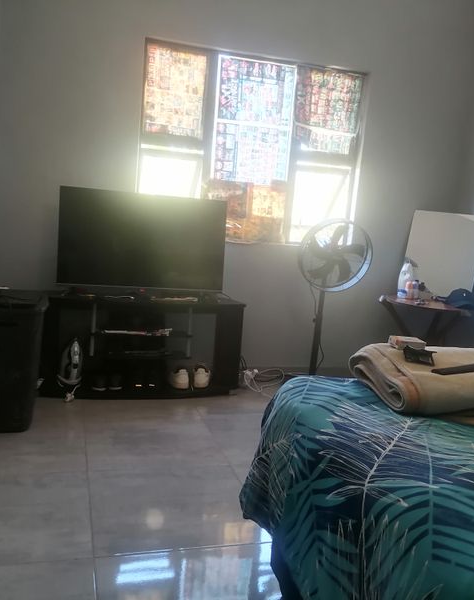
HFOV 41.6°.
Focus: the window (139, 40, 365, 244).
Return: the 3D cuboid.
[{"bbox_3d":[0.111,-0.928,3.900,1.425,1.148,0.102,2,7,-15],"label":"window"}]

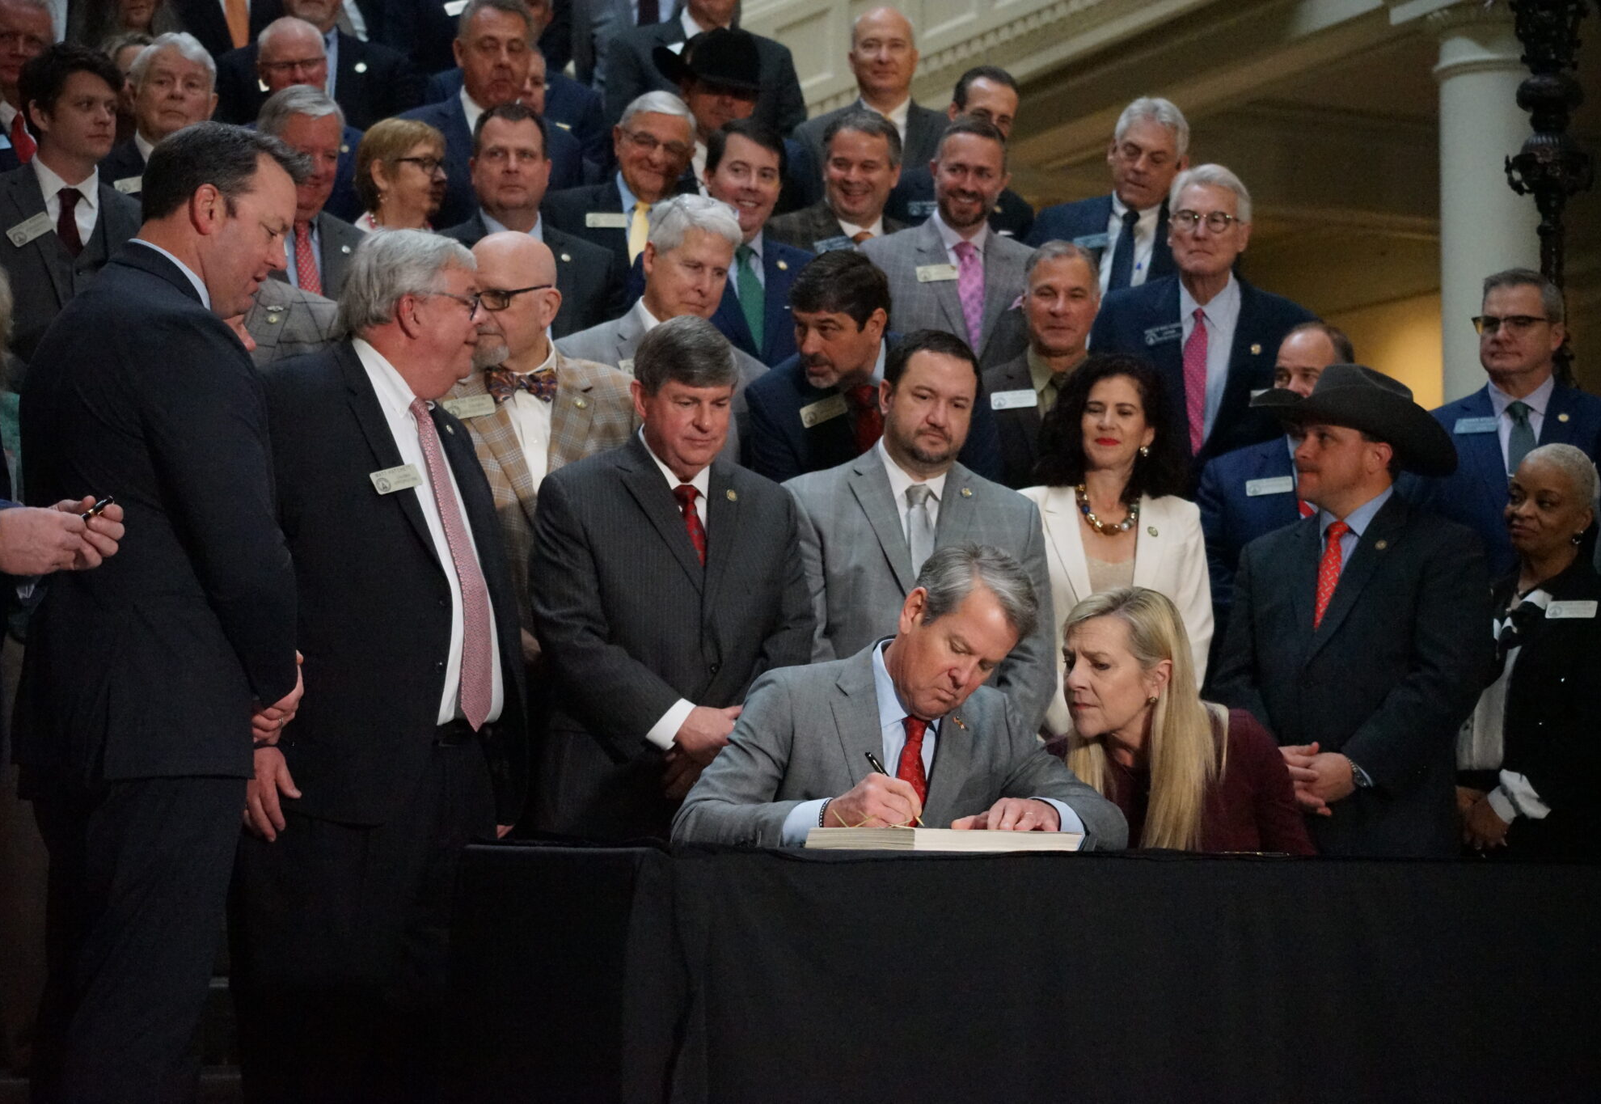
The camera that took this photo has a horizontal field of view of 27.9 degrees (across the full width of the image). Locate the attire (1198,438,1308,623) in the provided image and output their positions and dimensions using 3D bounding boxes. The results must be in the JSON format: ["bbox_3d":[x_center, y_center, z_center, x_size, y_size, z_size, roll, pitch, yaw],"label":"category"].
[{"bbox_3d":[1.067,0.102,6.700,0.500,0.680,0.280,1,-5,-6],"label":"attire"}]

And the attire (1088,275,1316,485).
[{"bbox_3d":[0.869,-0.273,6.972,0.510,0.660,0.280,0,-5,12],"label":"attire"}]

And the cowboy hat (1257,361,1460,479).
[{"bbox_3d":[1.021,-0.237,5.900,0.380,0.155,0.320,15,-12,-33],"label":"cowboy hat"}]

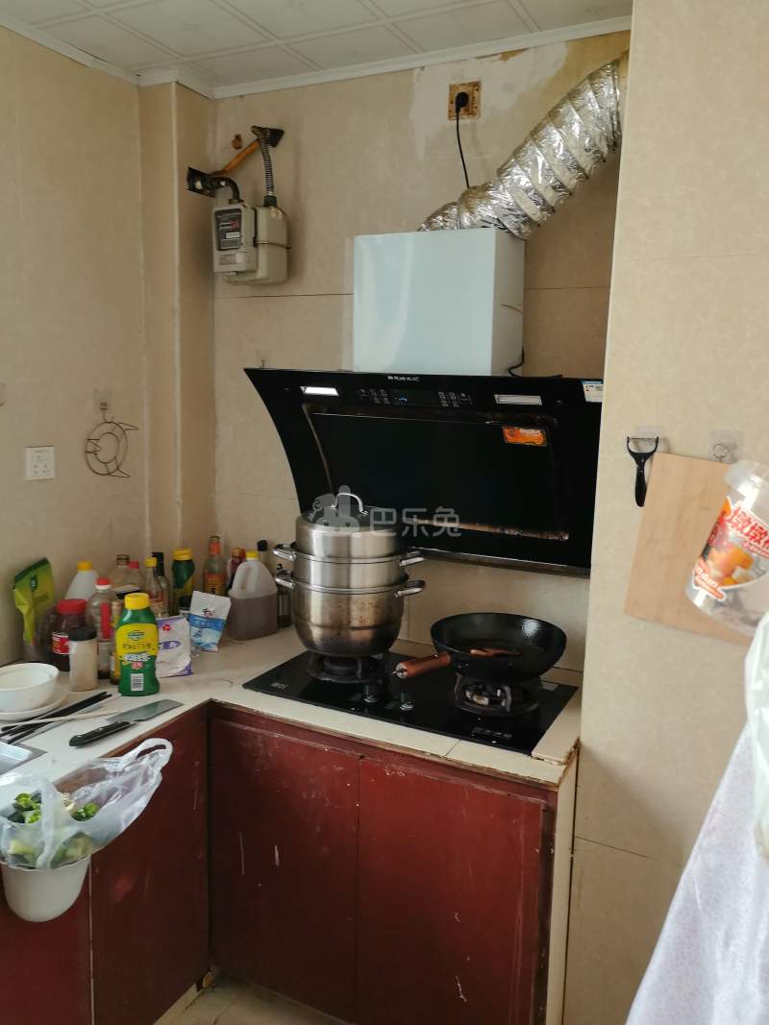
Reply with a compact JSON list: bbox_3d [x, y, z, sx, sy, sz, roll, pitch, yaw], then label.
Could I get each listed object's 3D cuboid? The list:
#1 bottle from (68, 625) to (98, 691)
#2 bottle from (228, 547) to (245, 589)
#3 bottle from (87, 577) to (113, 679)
[{"bbox_3d":[-0.714,0.348,1.897,0.061,0.136,0.061,-2,10,-21],"label":"bottle"},{"bbox_3d":[-0.452,0.227,2.475,0.066,0.230,0.066,0,9,-10],"label":"bottle"},{"bbox_3d":[-0.699,0.288,1.999,0.058,0.247,0.058,-2,10,-19],"label":"bottle"}]

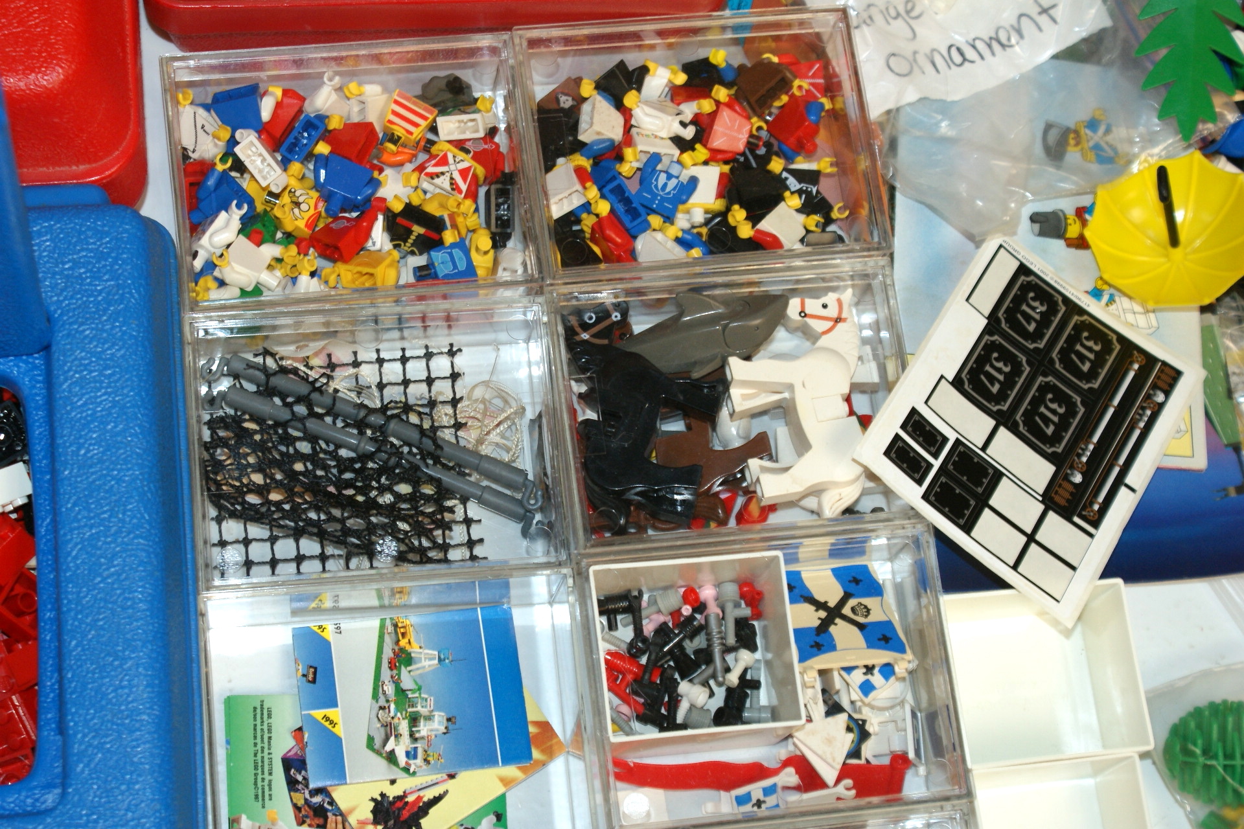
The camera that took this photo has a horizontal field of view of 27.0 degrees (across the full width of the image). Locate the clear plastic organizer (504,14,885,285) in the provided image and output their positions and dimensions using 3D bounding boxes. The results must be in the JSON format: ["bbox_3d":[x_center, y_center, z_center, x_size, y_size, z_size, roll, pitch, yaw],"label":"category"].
[{"bbox_3d":[0.023,-0.082,0.852,0.112,0.046,0.086,-5,75,-9],"label":"clear plastic organizer"}]

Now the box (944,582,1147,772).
[{"bbox_3d":[0.130,0.085,0.821,0.059,0.041,0.054,-5,75,-9],"label":"box"}]

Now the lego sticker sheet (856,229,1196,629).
[{"bbox_3d":[0.131,0.002,0.826,0.084,0.004,0.107,35,60,0],"label":"lego sticker sheet"}]

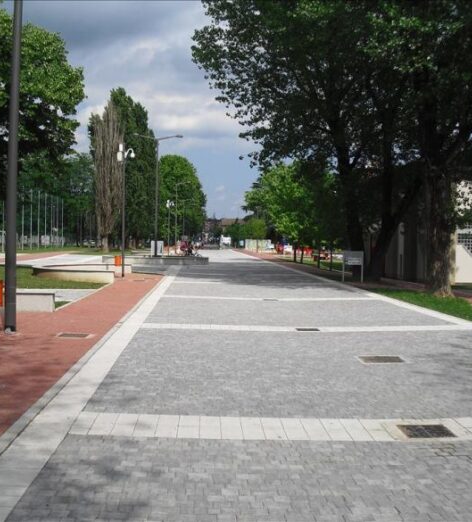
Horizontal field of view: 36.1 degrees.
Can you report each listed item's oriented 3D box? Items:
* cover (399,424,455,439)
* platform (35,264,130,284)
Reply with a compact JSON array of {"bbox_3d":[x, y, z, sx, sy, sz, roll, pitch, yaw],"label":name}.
[{"bbox_3d":[1.693,1.508,6.400,0.430,0.030,0.430,1,2,-3],"label":"cover"},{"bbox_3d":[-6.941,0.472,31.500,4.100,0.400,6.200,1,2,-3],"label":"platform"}]

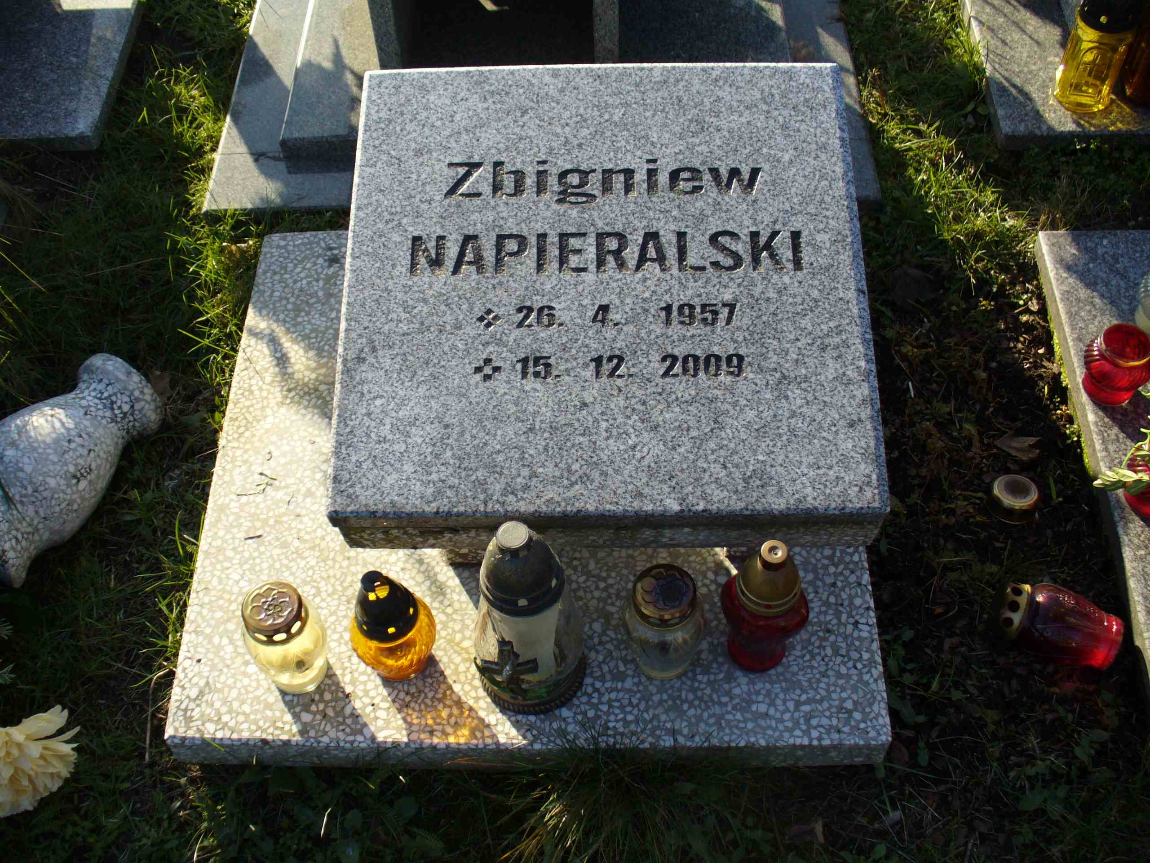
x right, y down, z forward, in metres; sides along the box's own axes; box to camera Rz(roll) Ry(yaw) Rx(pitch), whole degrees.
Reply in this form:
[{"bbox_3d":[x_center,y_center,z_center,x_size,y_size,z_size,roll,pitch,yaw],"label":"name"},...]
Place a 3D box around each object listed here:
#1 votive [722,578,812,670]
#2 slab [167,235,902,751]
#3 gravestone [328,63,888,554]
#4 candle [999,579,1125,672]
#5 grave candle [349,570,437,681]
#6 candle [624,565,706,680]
[{"bbox_3d":[0.188,0.185,1.240,0.089,0.138,0.078,15,58,11],"label":"votive"},{"bbox_3d":[-0.048,0.040,1.468,0.740,0.067,0.700,-1,56,1],"label":"slab"},{"bbox_3d":[0.033,-0.149,1.358,0.548,0.104,0.549,-1,66,1],"label":"gravestone"},{"bbox_3d":[0.526,0.208,1.335,0.123,0.084,0.084,19,59,12],"label":"candle"},{"bbox_3d":[-0.186,0.189,1.222,0.087,0.183,0.087,-1,56,1],"label":"grave candle"},{"bbox_3d":[0.090,0.190,1.239,0.079,0.138,0.079,-1,56,1],"label":"candle"}]

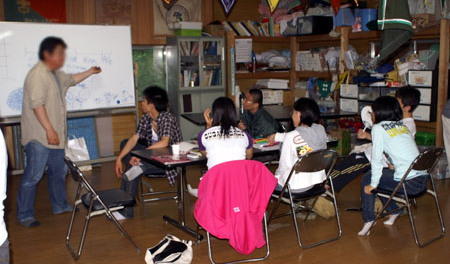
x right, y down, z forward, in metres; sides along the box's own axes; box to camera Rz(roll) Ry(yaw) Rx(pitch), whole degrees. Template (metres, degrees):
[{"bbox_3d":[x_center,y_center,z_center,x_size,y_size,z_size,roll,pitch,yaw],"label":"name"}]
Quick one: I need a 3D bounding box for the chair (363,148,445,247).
[{"bbox_3d":[1.518,0.495,4.051,0.460,0.765,0.490,-6,9,-40],"label":"chair"}]

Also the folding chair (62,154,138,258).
[{"bbox_3d":[-0.980,0.549,3.836,0.490,0.765,0.460,-4,8,-28],"label":"folding chair"}]

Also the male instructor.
[{"bbox_3d":[-1.570,-0.039,4.780,0.760,1.730,0.550,-3,9,-11],"label":"male instructor"}]

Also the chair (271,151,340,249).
[{"bbox_3d":[0.657,0.504,4.056,0.460,0.765,0.490,-5,8,-31],"label":"chair"}]

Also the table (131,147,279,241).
[{"bbox_3d":[0.127,0.494,4.479,1.780,0.700,0.726,-5,8,-33],"label":"table"}]

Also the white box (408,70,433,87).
[{"bbox_3d":[2.602,-0.684,6.223,0.340,0.210,0.320,-7,10,-36],"label":"white box"}]

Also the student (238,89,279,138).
[{"bbox_3d":[0.360,0.134,5.250,0.700,1.170,0.500,-6,10,-30],"label":"student"}]

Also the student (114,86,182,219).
[{"bbox_3d":[-0.760,0.163,4.820,0.540,1.270,0.720,6,11,39],"label":"student"}]

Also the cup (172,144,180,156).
[{"bbox_3d":[-0.407,0.147,4.096,0.072,0.085,0.072,-1,7,0],"label":"cup"}]

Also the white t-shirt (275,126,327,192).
[{"bbox_3d":[0.660,0.194,4.170,0.450,0.560,0.320,-7,11,-37],"label":"white t-shirt"}]

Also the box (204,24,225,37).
[{"bbox_3d":[-0.170,-1.598,7.700,0.270,0.200,0.250,-6,10,-30],"label":"box"}]

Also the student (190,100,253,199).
[{"bbox_3d":[-0.030,0.287,4.170,0.500,1.200,0.700,-3,9,-12],"label":"student"}]

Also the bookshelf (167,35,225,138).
[{"bbox_3d":[-0.447,-0.512,7.848,0.860,1.930,0.390,-5,8,-33],"label":"bookshelf"}]

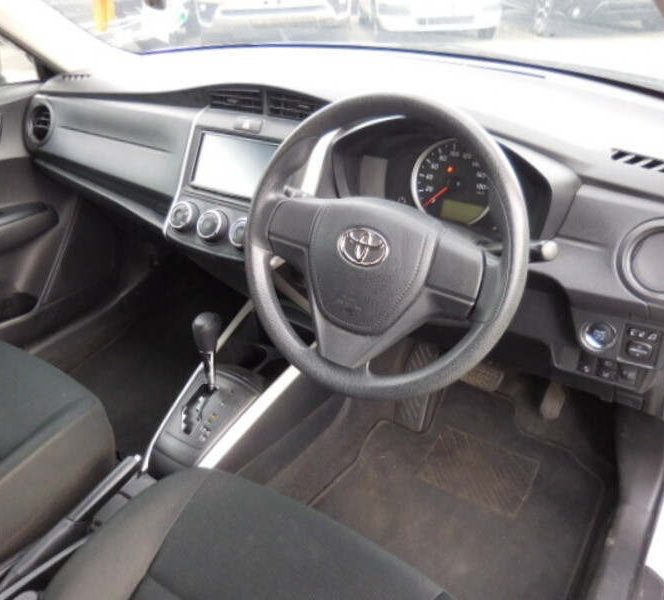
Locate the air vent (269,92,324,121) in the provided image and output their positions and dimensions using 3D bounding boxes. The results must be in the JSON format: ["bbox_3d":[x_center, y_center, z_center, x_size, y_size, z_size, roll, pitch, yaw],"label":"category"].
[{"bbox_3d":[-0.052,-0.323,0.966,0.118,0.043,0.035,18,22,26],"label":"air vent"}]

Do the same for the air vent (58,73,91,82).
[{"bbox_3d":[-0.587,-0.513,1.318,0.105,0.016,0.034,14,46,23],"label":"air vent"}]

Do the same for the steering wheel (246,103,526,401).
[{"bbox_3d":[0.061,-0.063,0.732,0.371,0.371,0.100,18,12,26],"label":"steering wheel"}]

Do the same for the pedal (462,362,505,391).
[{"bbox_3d":[0.312,0.161,1.239,0.105,0.060,0.030,18,-3,26],"label":"pedal"}]

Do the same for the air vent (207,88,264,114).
[{"bbox_3d":[-0.163,-0.356,1.022,0.118,0.043,0.035,18,22,26],"label":"air vent"}]

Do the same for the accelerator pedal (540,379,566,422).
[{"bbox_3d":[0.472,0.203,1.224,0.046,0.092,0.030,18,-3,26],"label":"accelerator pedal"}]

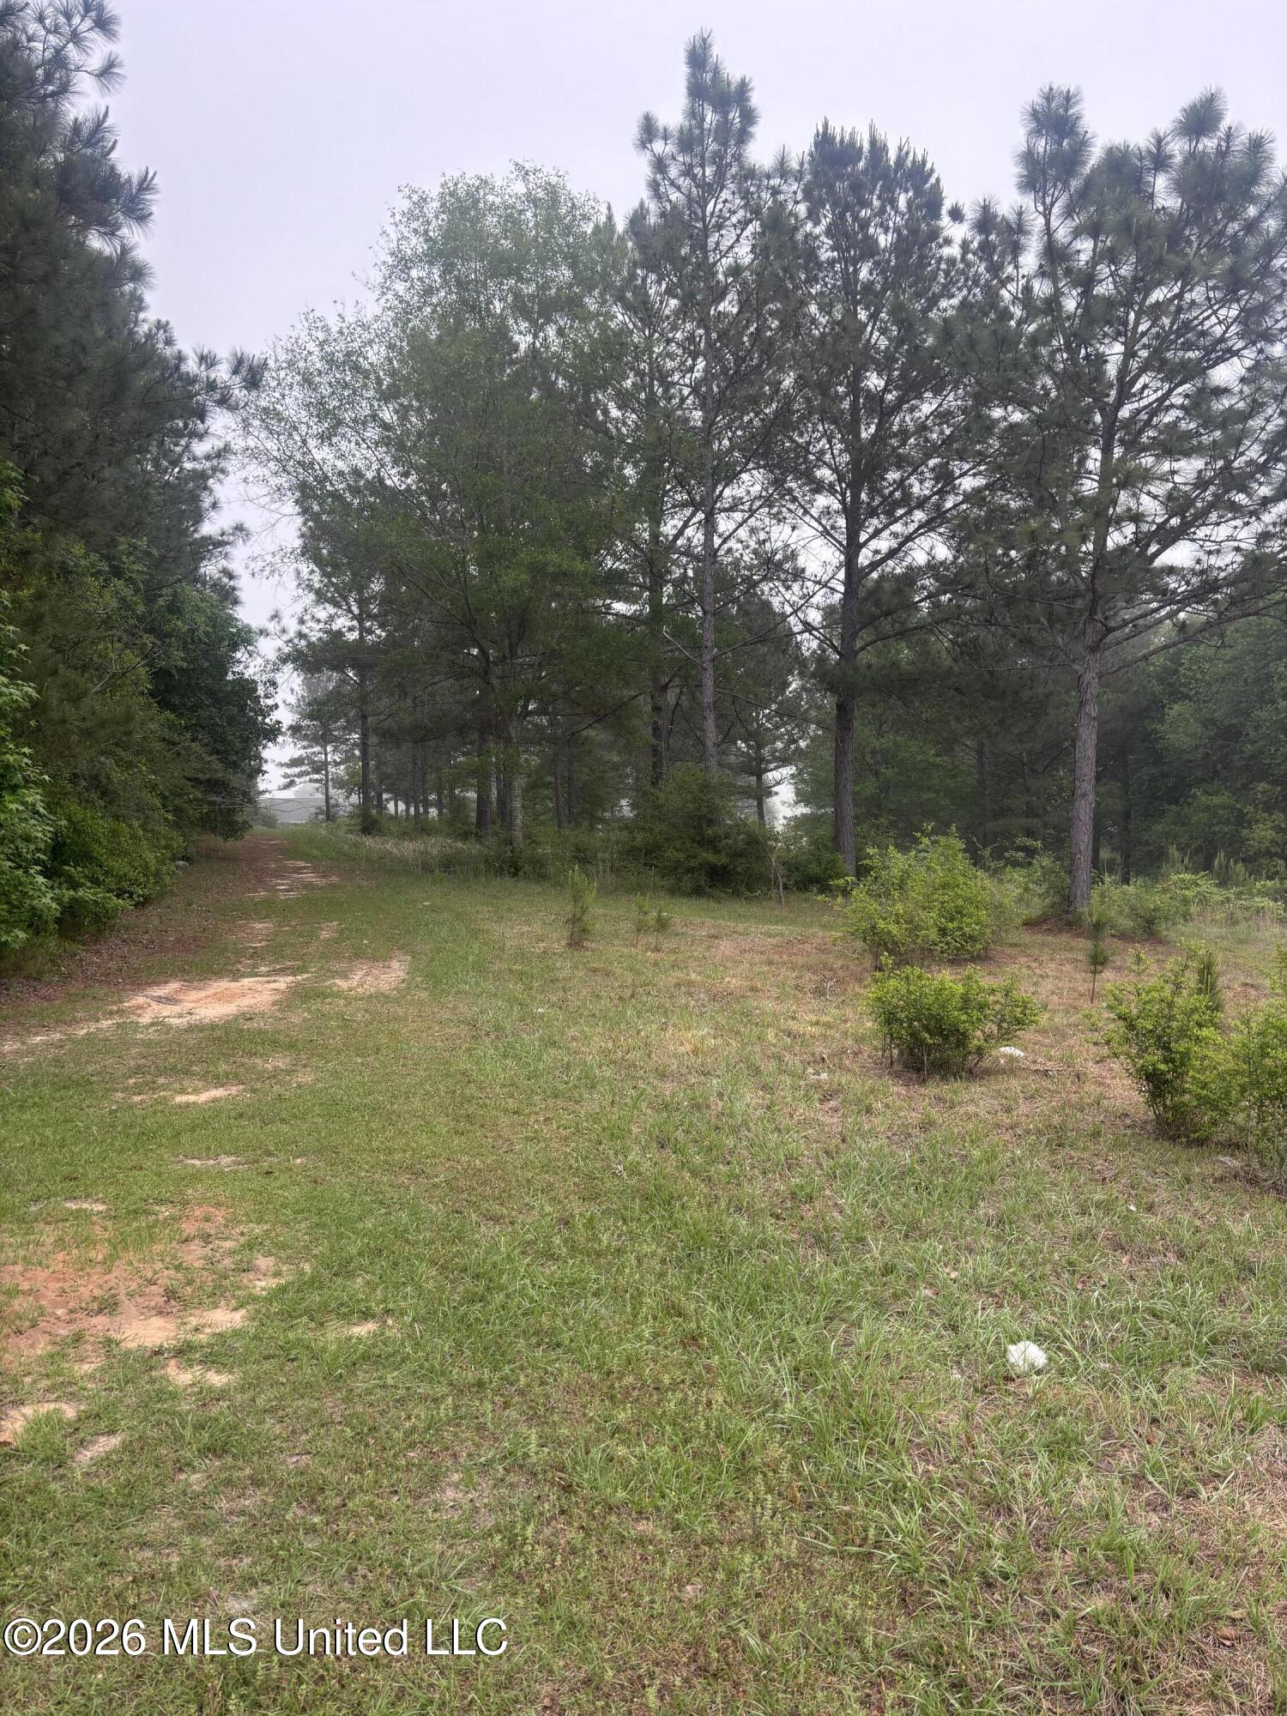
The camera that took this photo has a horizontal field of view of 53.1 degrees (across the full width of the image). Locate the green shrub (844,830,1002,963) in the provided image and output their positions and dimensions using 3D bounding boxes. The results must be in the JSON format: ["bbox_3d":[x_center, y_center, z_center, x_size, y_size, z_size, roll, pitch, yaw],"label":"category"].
[{"bbox_3d":[2.897,0.391,13.424,1.500,1.300,1.350,0,2,0],"label":"green shrub"}]

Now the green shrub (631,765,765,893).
[{"bbox_3d":[1.032,-0.543,24.197,2.500,2.350,2.200,0,2,0],"label":"green shrub"}]

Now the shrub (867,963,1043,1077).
[{"bbox_3d":[1.900,0.938,7.841,1.000,0.630,0.850,0,2,0],"label":"shrub"}]

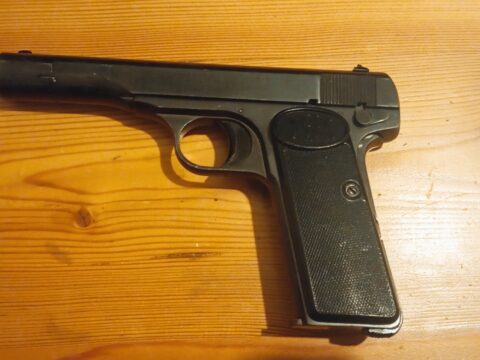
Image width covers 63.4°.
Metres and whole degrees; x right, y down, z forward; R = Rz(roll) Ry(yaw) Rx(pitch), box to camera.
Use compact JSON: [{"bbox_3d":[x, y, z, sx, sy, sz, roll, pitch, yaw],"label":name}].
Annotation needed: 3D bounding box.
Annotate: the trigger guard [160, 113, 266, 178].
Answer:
[{"bbox_3d":[-0.012,-0.015,0.173,0.046,0.013,0.026,3,81,0],"label":"trigger guard"}]

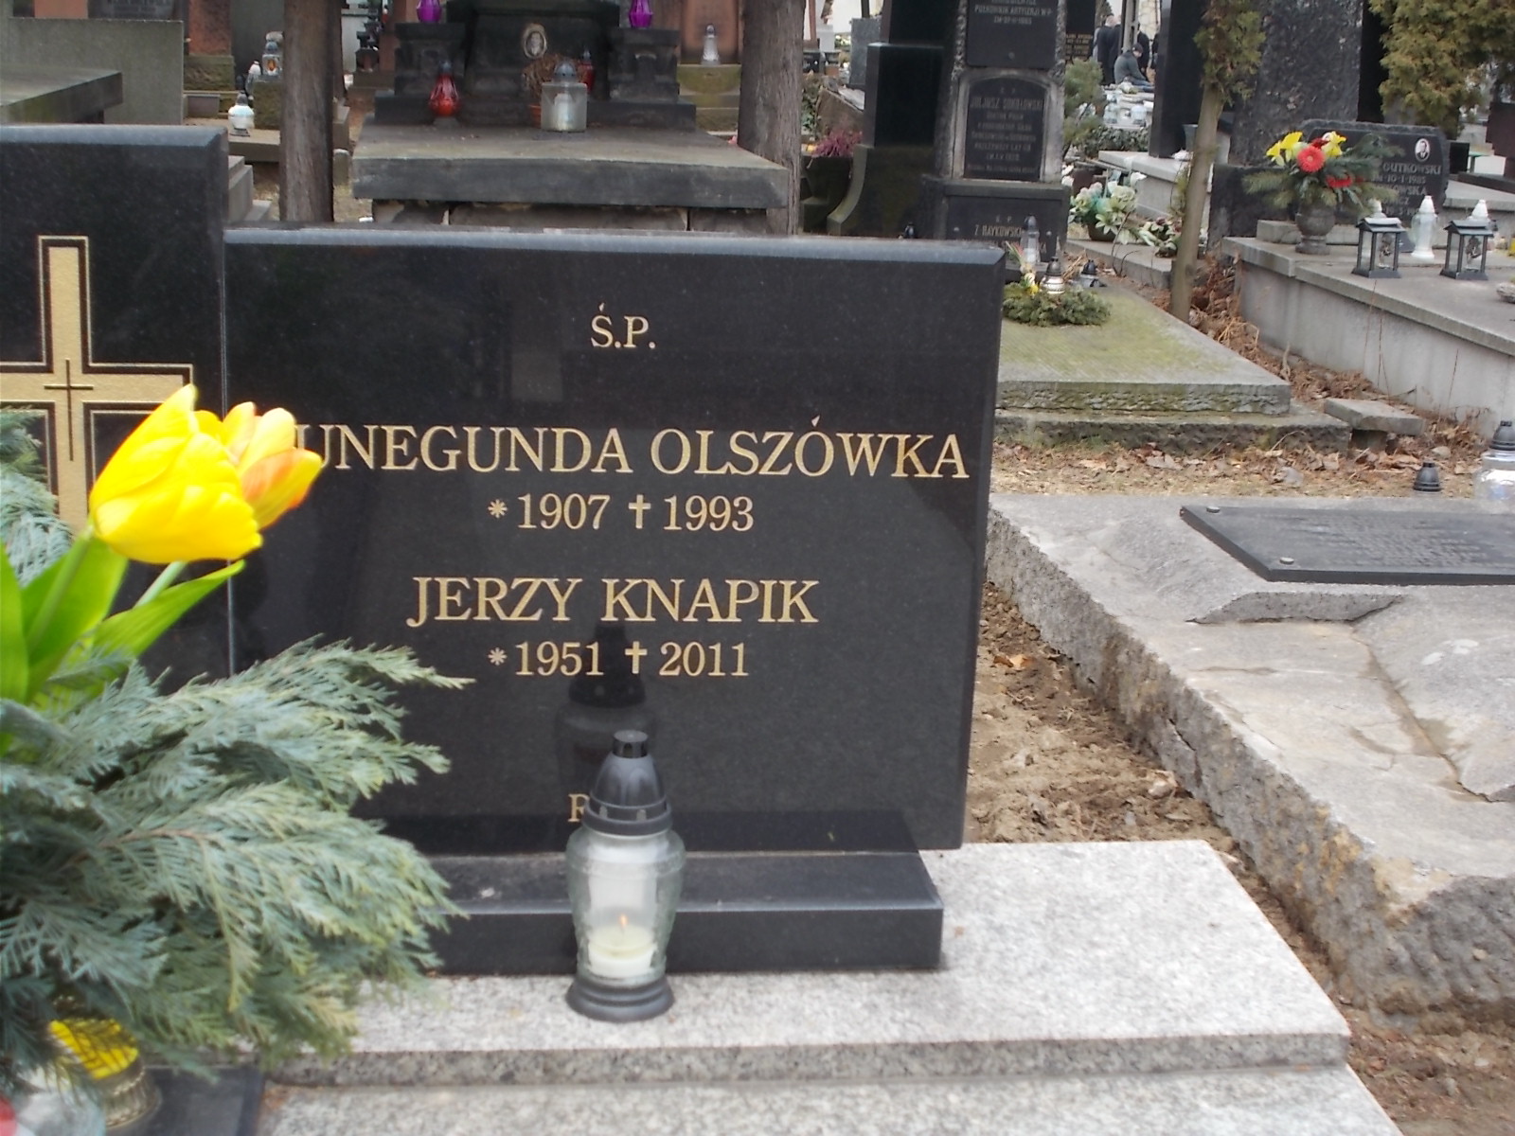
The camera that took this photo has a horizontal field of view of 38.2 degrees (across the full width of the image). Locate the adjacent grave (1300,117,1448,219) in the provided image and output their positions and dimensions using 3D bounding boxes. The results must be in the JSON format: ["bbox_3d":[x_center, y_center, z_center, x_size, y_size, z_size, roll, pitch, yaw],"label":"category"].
[{"bbox_3d":[2.456,-1.578,8.717,0.565,0.385,0.100,1,14,-6],"label":"adjacent grave"}]

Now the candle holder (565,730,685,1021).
[{"bbox_3d":[-0.130,0.290,2.113,0.115,0.270,0.115,1,14,-6],"label":"candle holder"}]

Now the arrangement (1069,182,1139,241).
[{"bbox_3d":[1.505,-1.540,9.489,0.280,0.235,0.250,0,14,-8],"label":"arrangement"}]

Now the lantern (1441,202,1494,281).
[{"bbox_3d":[2.483,-1.130,7.644,0.125,0.215,0.130,-1,15,-12],"label":"lantern"}]

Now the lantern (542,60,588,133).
[{"bbox_3d":[-0.618,-1.523,7.043,0.150,0.222,0.130,0,14,-9],"label":"lantern"}]

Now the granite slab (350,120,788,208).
[{"bbox_3d":[-0.612,-1.212,6.471,1.100,0.100,1.900,0,14,-9],"label":"granite slab"}]

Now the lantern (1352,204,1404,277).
[{"bbox_3d":[2.150,-1.123,7.569,0.125,0.215,0.130,-1,15,-12],"label":"lantern"}]

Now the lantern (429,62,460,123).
[{"bbox_3d":[-1.016,-1.544,7.113,0.107,0.200,0.107,0,14,-9],"label":"lantern"}]

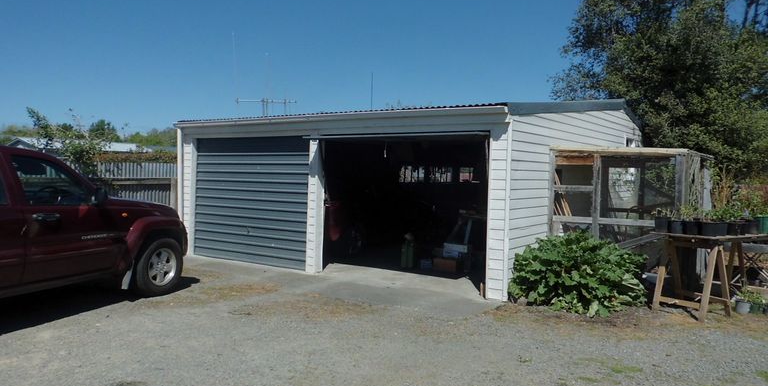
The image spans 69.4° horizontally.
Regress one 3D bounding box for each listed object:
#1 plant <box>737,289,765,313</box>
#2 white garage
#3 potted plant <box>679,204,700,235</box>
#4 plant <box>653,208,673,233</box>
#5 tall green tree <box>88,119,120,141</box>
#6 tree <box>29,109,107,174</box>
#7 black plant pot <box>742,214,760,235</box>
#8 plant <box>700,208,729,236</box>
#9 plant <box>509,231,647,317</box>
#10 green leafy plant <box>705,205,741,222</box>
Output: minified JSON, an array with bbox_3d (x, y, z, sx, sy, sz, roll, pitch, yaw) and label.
[{"bbox_3d":[4.276,1.272,6.470,0.280,0.280,0.250,2,2,34],"label":"plant"},{"bbox_3d":[1.086,-0.451,11.844,6.700,3.200,8.100,2,2,35],"label":"white garage"},{"bbox_3d":[3.652,0.329,6.630,0.220,0.360,0.210,2,2,29],"label":"potted plant"},{"bbox_3d":[3.415,0.343,6.800,0.210,0.300,0.200,2,2,27],"label":"plant"},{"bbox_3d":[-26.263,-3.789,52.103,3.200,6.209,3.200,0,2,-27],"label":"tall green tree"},{"bbox_3d":[-7.046,-0.446,12.347,1.750,2.858,1.700,0,2,-30],"label":"tree"},{"bbox_3d":[4.473,0.383,6.750,0.190,0.260,0.190,2,2,34],"label":"black plant pot"},{"bbox_3d":[3.915,0.367,6.570,0.280,0.320,0.250,2,2,31],"label":"plant"},{"bbox_3d":[2.508,0.902,6.818,1.520,0.880,1.350,2,2,35],"label":"plant"},{"bbox_3d":[4.028,0.244,6.600,0.380,0.190,0.300,2,2,31],"label":"green leafy plant"}]

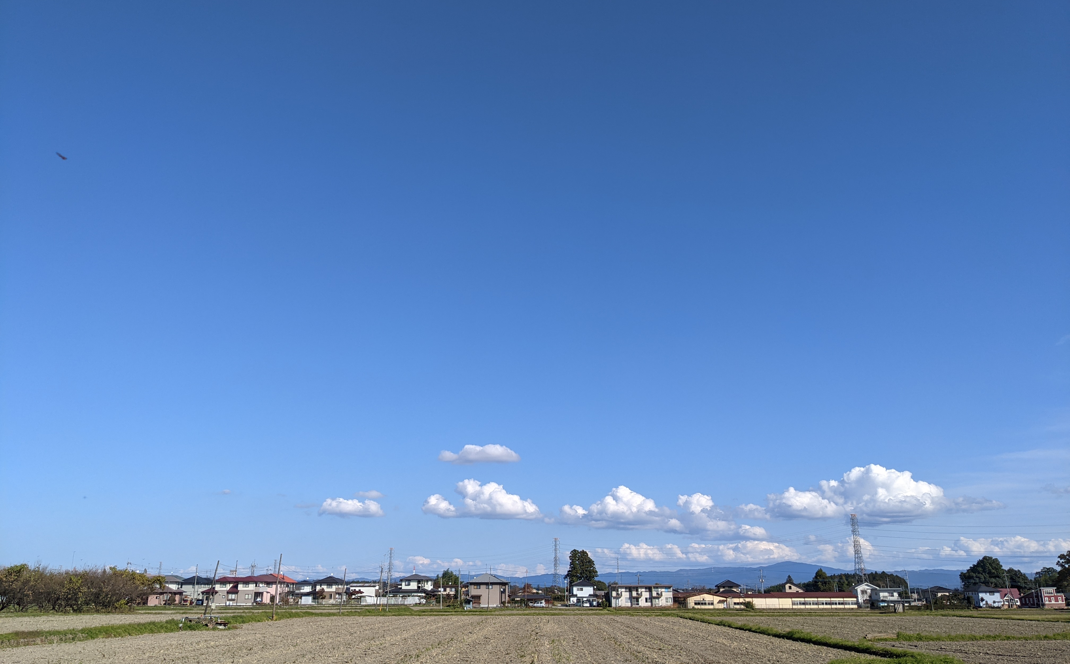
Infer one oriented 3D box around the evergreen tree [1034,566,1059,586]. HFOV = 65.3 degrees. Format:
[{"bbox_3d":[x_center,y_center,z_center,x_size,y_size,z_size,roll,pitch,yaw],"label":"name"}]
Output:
[{"bbox_3d":[194.730,96.070,315.750,9.200,14.180,9.000,-10,-21,29],"label":"evergreen tree"}]

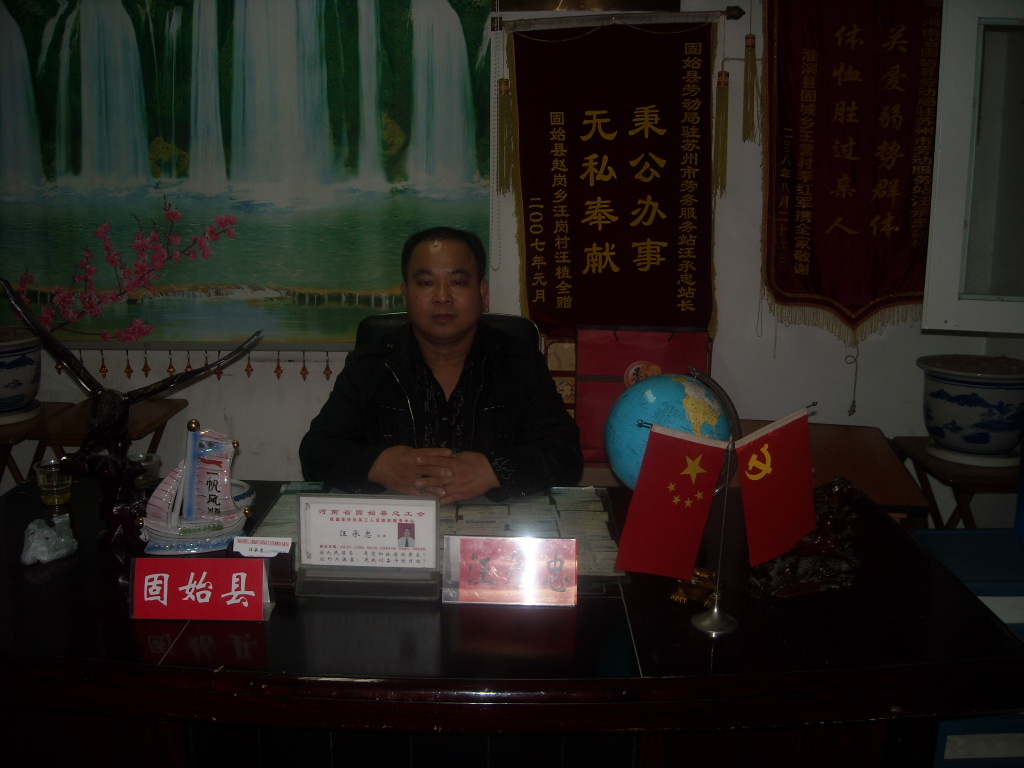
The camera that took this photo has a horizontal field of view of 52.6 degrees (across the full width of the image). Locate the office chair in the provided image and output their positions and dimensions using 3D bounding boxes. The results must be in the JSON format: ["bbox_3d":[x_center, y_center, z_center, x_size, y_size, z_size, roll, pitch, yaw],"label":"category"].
[{"bbox_3d":[-0.166,0.394,2.432,0.600,1.050,0.650,1,12,0],"label":"office chair"}]

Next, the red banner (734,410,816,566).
[{"bbox_3d":[0.387,0.155,1.510,0.134,0.200,0.015,-26,35,-30],"label":"red banner"}]

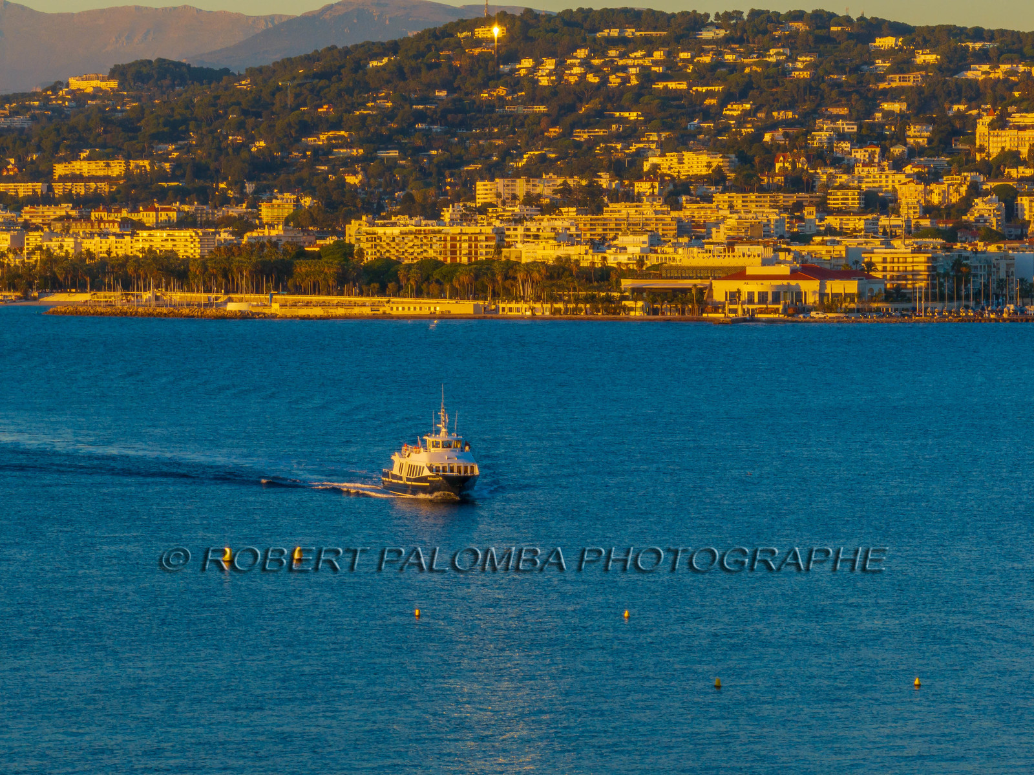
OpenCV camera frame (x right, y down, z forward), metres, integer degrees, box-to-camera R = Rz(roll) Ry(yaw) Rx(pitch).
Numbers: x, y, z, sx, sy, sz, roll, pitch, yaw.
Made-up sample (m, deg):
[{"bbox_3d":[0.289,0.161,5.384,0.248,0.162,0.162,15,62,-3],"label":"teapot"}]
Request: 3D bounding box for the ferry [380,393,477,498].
[{"bbox_3d":[-10.075,6.587,585.000,6.700,12.400,20.500,-1,2,-20],"label":"ferry"}]

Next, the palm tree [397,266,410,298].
[{"bbox_3d":[-41.313,-38.380,1750.000,4.700,11.500,4.700,0,2,0],"label":"palm tree"}]

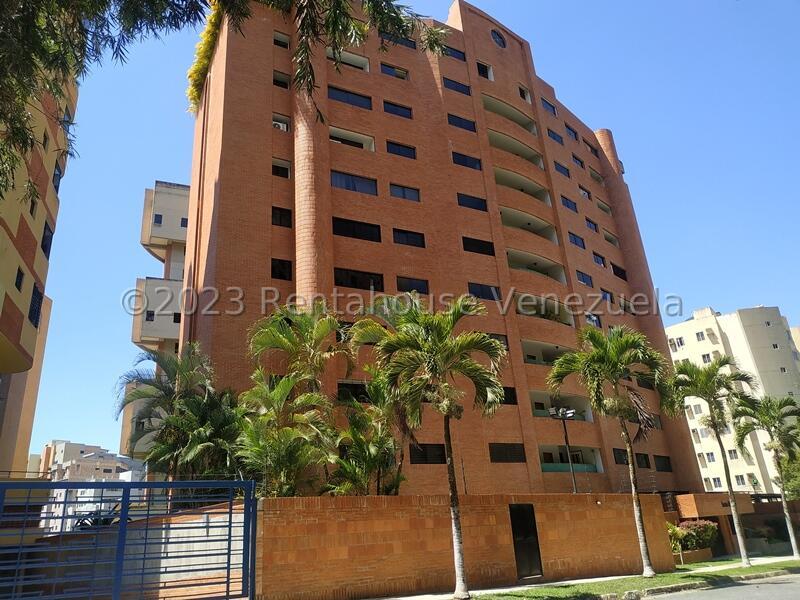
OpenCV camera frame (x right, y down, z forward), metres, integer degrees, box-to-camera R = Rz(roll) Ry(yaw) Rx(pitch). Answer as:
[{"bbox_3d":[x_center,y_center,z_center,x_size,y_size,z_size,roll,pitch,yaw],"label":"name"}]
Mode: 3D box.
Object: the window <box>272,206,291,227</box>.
[{"bbox_3d":[-5.652,-3.908,26.483,0.951,0.990,0.200,8,-24,-28],"label":"window"}]

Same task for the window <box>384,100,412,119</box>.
[{"bbox_3d":[-0.120,-10.893,32.076,1.826,0.814,0.200,7,-24,-26],"label":"window"}]

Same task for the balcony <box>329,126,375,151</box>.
[{"bbox_3d":[-2.658,-8.515,30.001,2.593,0.954,0.700,7,-24,-26],"label":"balcony"}]

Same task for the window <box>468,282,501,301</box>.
[{"bbox_3d":[4.630,-0.422,30.287,2.150,0.920,0.150,8,-24,-30],"label":"window"}]

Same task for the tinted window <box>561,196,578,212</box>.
[{"bbox_3d":[11.830,-6.665,38.776,1.825,0.709,0.120,14,-28,-39],"label":"tinted window"}]

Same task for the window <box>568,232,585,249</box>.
[{"bbox_3d":[11.902,-3.973,37.210,1.887,0.701,0.150,15,-28,-40],"label":"window"}]

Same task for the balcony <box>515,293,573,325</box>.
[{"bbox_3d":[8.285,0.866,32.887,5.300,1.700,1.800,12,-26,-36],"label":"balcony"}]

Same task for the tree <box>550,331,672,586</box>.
[{"bbox_3d":[7.256,4.734,18.101,4.300,7.726,4.200,7,-24,-26],"label":"tree"}]

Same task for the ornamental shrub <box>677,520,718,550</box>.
[{"bbox_3d":[13.038,10.242,24.228,1.800,1.350,1.100,8,-24,-29],"label":"ornamental shrub"}]

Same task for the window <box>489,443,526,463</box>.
[{"bbox_3d":[5.390,7.708,27.873,2.163,0.920,0.150,8,-24,-28],"label":"window"}]

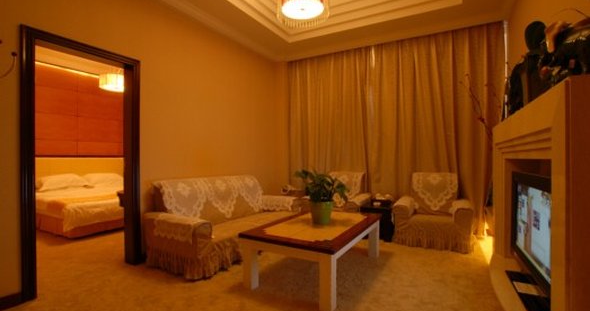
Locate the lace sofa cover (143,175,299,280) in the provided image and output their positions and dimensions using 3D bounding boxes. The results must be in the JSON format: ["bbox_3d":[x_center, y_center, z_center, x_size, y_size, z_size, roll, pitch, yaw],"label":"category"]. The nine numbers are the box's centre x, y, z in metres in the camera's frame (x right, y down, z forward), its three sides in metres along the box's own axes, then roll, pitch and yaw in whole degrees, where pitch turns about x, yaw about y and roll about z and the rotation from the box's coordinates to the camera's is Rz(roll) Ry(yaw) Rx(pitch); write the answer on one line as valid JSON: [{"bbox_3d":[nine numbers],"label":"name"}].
[{"bbox_3d":[-0.748,0.697,3.298,0.867,0.857,1.867,0,1,31],"label":"lace sofa cover"}]

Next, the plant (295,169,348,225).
[{"bbox_3d":[0.271,0.421,2.663,0.479,0.535,0.479,0,0,0],"label":"plant"}]

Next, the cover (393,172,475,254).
[{"bbox_3d":[1.833,0.685,3.467,0.847,0.887,0.785,0,1,31],"label":"cover"}]

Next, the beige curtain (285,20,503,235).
[{"bbox_3d":[1.323,-0.358,4.299,3.366,2.917,0.204,0,1,31],"label":"beige curtain"}]

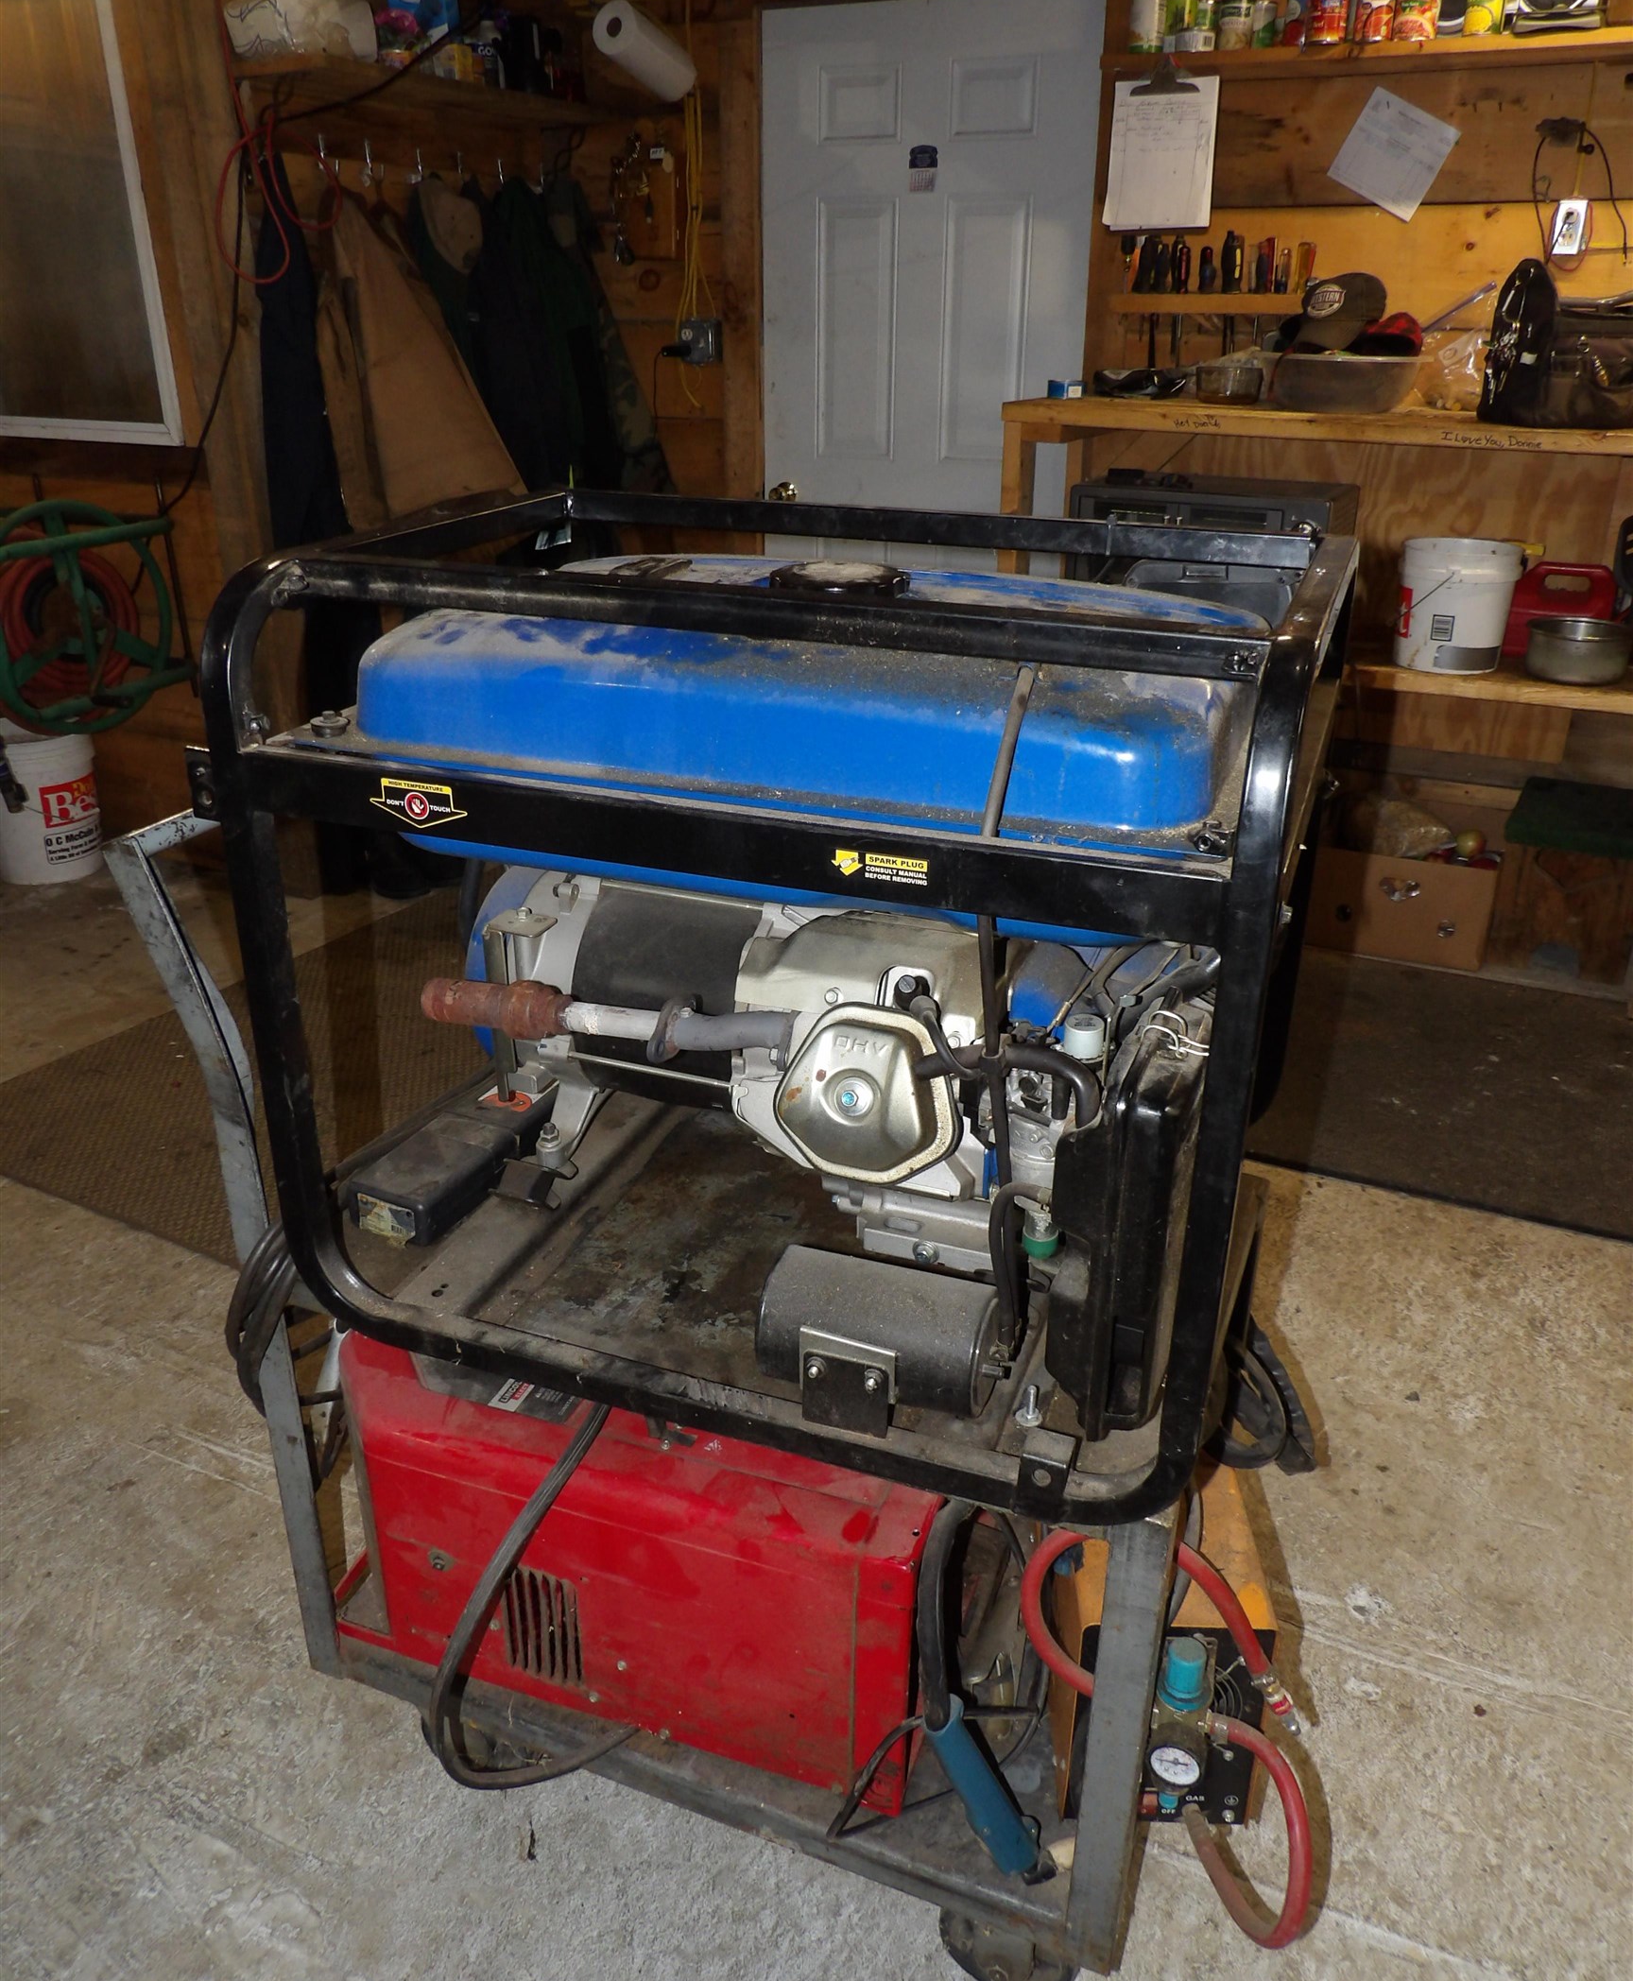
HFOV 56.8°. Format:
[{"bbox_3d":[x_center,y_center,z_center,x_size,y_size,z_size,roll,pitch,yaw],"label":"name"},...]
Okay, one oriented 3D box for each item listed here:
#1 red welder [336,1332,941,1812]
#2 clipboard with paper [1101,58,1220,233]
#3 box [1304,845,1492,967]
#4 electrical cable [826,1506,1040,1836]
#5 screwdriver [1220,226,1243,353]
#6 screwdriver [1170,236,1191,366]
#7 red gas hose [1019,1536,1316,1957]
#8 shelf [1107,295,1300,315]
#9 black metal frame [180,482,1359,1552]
[{"bbox_3d":[-0.145,0.481,1.442,0.580,0.310,0.265,9,25,18],"label":"red welder"},{"bbox_3d":[0.728,-1.767,3.161,0.230,0.322,0.025,12,28,23],"label":"clipboard with paper"},{"bbox_3d":[1.383,-0.242,3.530,0.376,0.237,0.320,12,28,23],"label":"box"},{"bbox_3d":[0.104,0.582,1.296,0.134,0.328,0.119,12,28,23],"label":"electrical cable"},{"bbox_3d":[0.940,-1.589,3.441,0.028,0.259,0.028,12,28,23],"label":"screwdriver"},{"bbox_3d":[0.836,-1.593,3.496,0.028,0.262,0.028,12,28,23],"label":"screwdriver"},{"bbox_3d":[0.277,0.612,1.242,0.231,0.387,0.149,0,26,0],"label":"red gas hose"},{"bbox_3d":[0.926,-1.596,3.516,0.479,0.039,0.090,11,26,23],"label":"shelf"},{"bbox_3d":[0.000,-0.043,1.251,0.745,0.630,0.492,10,27,19],"label":"black metal frame"}]

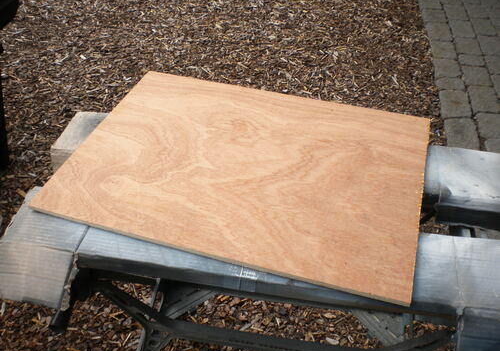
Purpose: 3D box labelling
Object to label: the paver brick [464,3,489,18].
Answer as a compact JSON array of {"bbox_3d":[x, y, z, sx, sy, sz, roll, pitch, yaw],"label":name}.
[{"bbox_3d":[1.519,-1.085,3.419,0.134,0.060,0.223,4,43,8],"label":"paver brick"}]

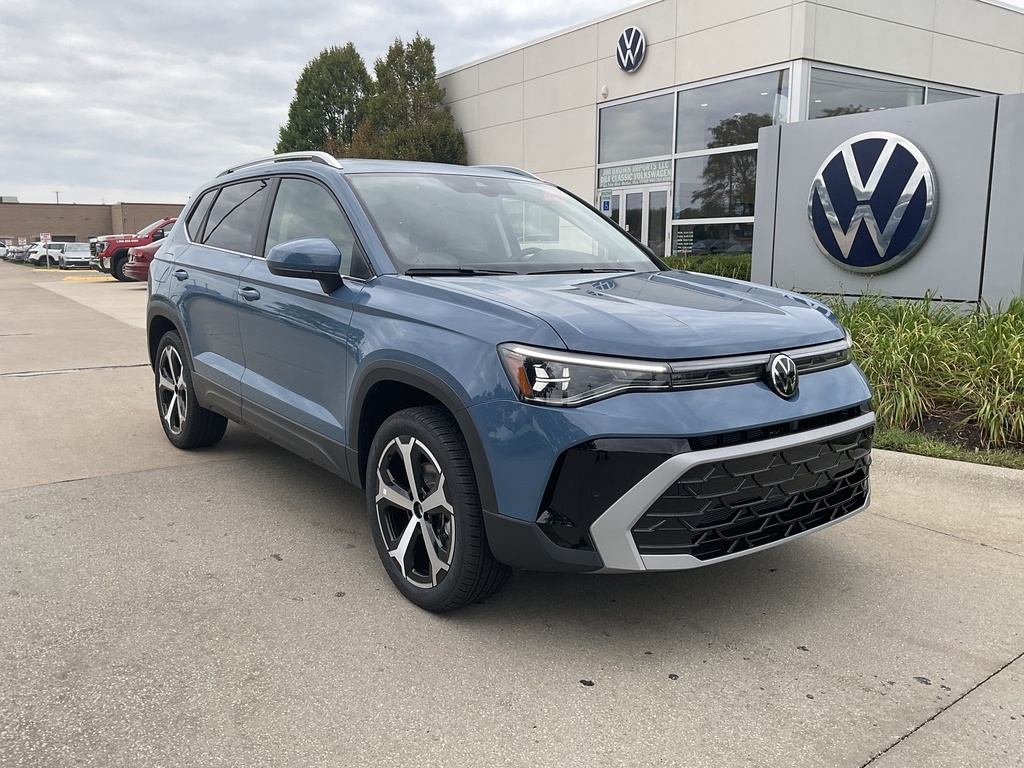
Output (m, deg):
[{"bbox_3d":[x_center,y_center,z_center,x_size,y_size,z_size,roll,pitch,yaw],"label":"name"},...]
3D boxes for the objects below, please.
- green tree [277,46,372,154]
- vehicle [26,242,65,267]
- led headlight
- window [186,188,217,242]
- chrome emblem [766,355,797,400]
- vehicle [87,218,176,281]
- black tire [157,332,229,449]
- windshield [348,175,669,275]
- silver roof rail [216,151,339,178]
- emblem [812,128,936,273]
[{"bbox_3d":[-6.417,-7.956,30.000,4.200,7.900,4.200,0,9,0],"label":"green tree"},{"bbox_3d":[-30.580,-8.963,58.968,4.600,1.660,1.860,-7,12,-37],"label":"vehicle"},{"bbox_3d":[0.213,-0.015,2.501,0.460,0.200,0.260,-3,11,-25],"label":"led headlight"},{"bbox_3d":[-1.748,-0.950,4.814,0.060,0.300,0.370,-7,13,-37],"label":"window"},{"bbox_3d":[0.862,-0.029,2.746,0.140,0.145,0.030,-7,13,-37],"label":"chrome emblem"},{"bbox_3d":[-10.985,-4.643,29.566,6.300,2.030,2.060,-7,12,-39],"label":"vehicle"},{"bbox_3d":[-1.899,0.028,5.080,0.225,0.680,0.680,-6,12,-37],"label":"black tire"},{"bbox_3d":[0.016,-0.694,3.756,1.430,0.130,0.900,-6,42,-37],"label":"windshield"},{"bbox_3d":[-1.240,-1.109,4.392,0.070,0.095,1.670,-6,12,-37],"label":"silver roof rail"},{"bbox_3d":[3.493,-1.746,8.300,0.100,1.360,1.360,-6,11,-35],"label":"emblem"}]

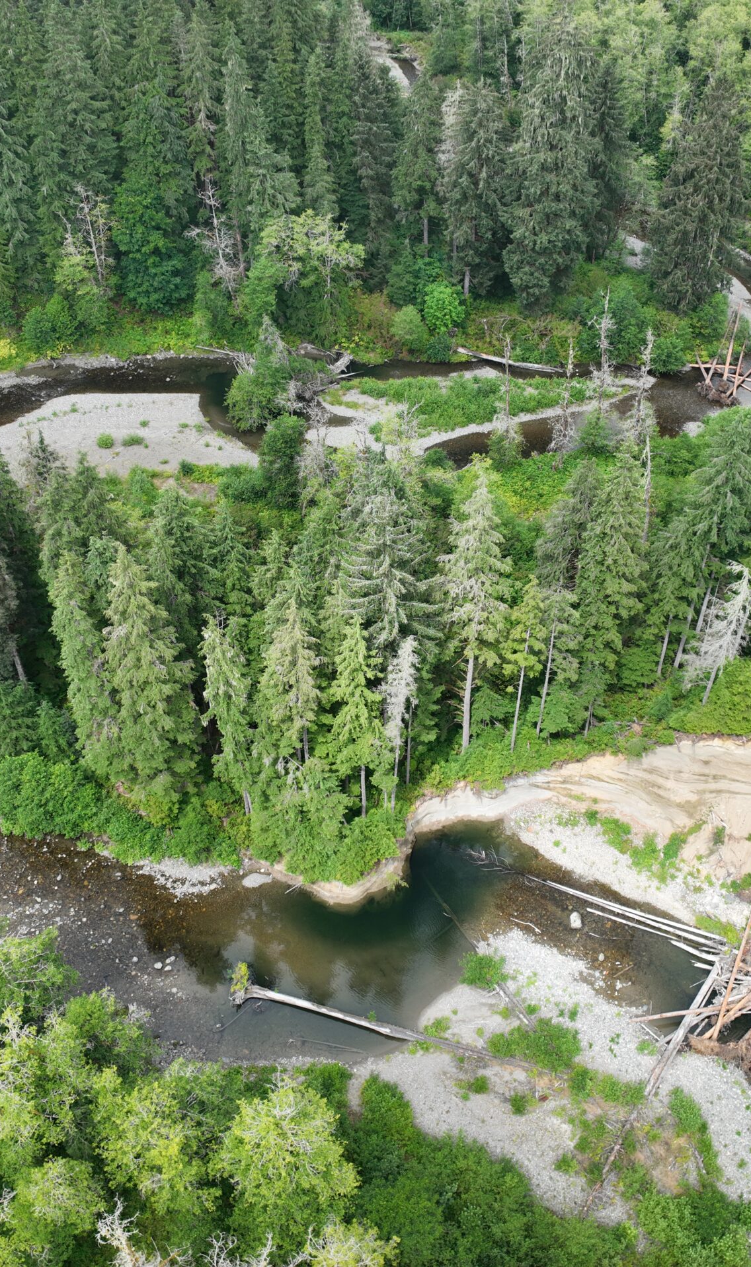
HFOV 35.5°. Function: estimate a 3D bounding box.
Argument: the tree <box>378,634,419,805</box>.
[{"bbox_3d":[1.950,7.822,96.452,3.600,21.130,3.600,3,43,0],"label":"tree"}]

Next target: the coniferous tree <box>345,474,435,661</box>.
[{"bbox_3d":[1.181,-1.201,99.543,8.300,30.050,8.300,3,43,0],"label":"coniferous tree"}]

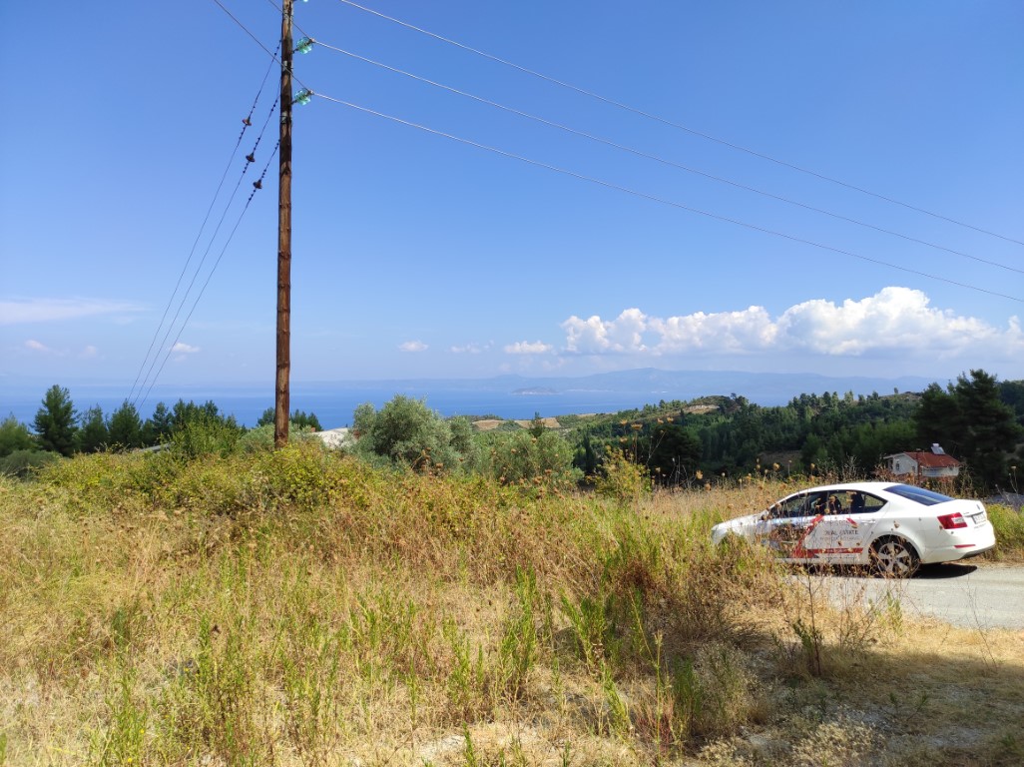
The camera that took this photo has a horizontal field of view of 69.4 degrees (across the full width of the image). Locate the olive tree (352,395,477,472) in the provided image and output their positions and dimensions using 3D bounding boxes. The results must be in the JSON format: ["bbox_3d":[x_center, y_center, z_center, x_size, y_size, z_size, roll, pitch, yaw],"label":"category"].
[{"bbox_3d":[-3.687,2.099,28.000,4.760,3.250,4.600,0,1,0],"label":"olive tree"}]

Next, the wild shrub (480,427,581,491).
[{"bbox_3d":[0.650,2.721,26.000,3.580,2.320,3.400,0,1,0],"label":"wild shrub"}]

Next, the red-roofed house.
[{"bbox_3d":[71.000,13.400,128.000,7.500,6.000,10.500,0,1,0],"label":"red-roofed house"}]

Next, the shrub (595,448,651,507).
[{"bbox_3d":[2.259,1.935,15.000,1.130,1.260,1.100,0,1,0],"label":"shrub"}]

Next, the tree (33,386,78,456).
[{"bbox_3d":[-33.436,2.880,54.000,3.210,5.690,3.200,0,1,0],"label":"tree"}]

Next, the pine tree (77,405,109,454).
[{"bbox_3d":[-32.368,3.887,57.000,2.460,4.310,2.500,0,1,0],"label":"pine tree"}]

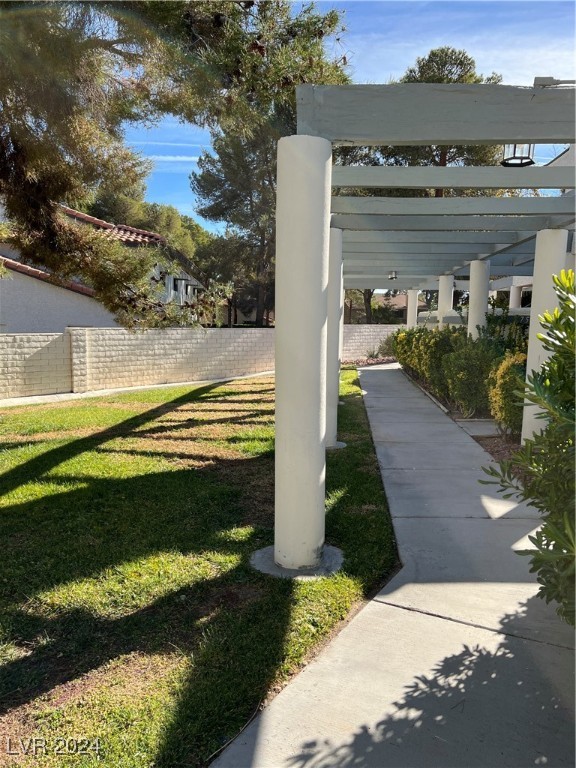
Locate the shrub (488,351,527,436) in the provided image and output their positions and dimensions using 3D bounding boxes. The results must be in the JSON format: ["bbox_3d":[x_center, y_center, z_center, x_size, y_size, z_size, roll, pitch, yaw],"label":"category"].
[{"bbox_3d":[2.868,0.114,7.372,0.580,1.080,0.580,1,7,1],"label":"shrub"}]

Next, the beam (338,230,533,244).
[{"bbox_3d":[1.935,-2.124,8.422,2.550,0.170,0.110,1,6,4],"label":"beam"}]

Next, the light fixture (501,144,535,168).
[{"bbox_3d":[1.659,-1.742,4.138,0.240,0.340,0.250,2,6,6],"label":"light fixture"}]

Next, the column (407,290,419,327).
[{"bbox_3d":[4.289,-2.004,19.934,0.310,2.450,0.310,1,7,1],"label":"column"}]

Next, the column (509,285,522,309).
[{"bbox_3d":[6.810,-1.690,17.440,0.310,2.450,0.310,1,7,1],"label":"column"}]

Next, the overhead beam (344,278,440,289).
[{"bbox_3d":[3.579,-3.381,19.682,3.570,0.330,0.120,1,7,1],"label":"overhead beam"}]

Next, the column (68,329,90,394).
[{"bbox_3d":[-5.073,-0.595,14.000,0.420,1.620,0.420,6,8,40],"label":"column"}]

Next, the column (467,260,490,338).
[{"bbox_3d":[3.589,-0.895,10.900,0.359,2.778,0.359,2,6,6],"label":"column"}]

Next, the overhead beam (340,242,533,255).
[{"bbox_3d":[2.293,-2.043,8.727,3.170,0.150,0.100,1,7,1],"label":"overhead beam"}]

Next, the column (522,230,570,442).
[{"bbox_3d":[3.233,-0.493,7.246,0.359,2.778,0.359,2,6,6],"label":"column"}]

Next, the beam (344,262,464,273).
[{"bbox_3d":[2.366,-2.585,12.622,2.550,0.170,0.110,1,6,4],"label":"beam"}]

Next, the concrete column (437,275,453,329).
[{"bbox_3d":[3.616,-1.246,13.286,0.310,2.450,0.310,1,7,1],"label":"concrete column"}]

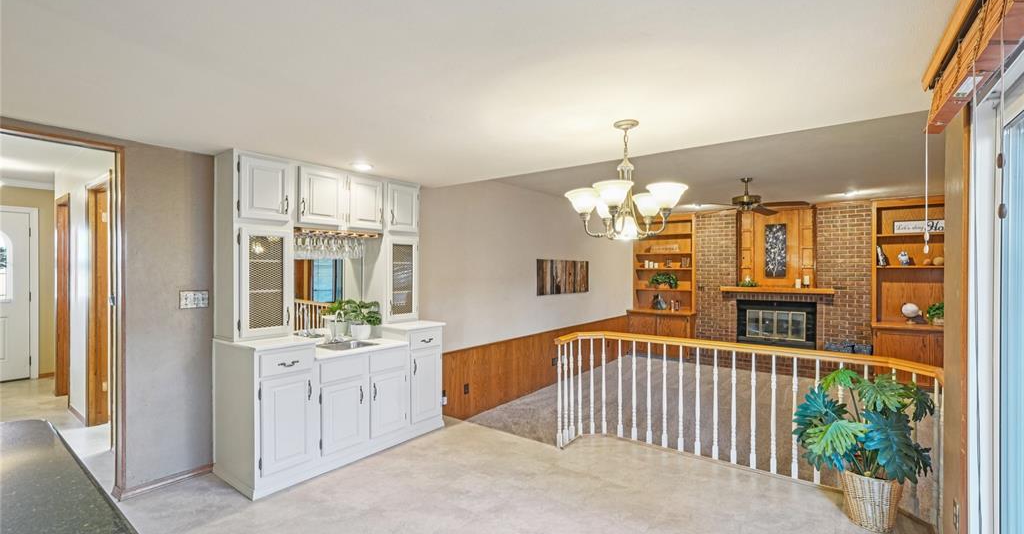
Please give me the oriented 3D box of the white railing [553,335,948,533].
[{"bbox_3d":[1.381,0.956,2.852,2.190,0.860,0.600,0,0,38],"label":"white railing"}]

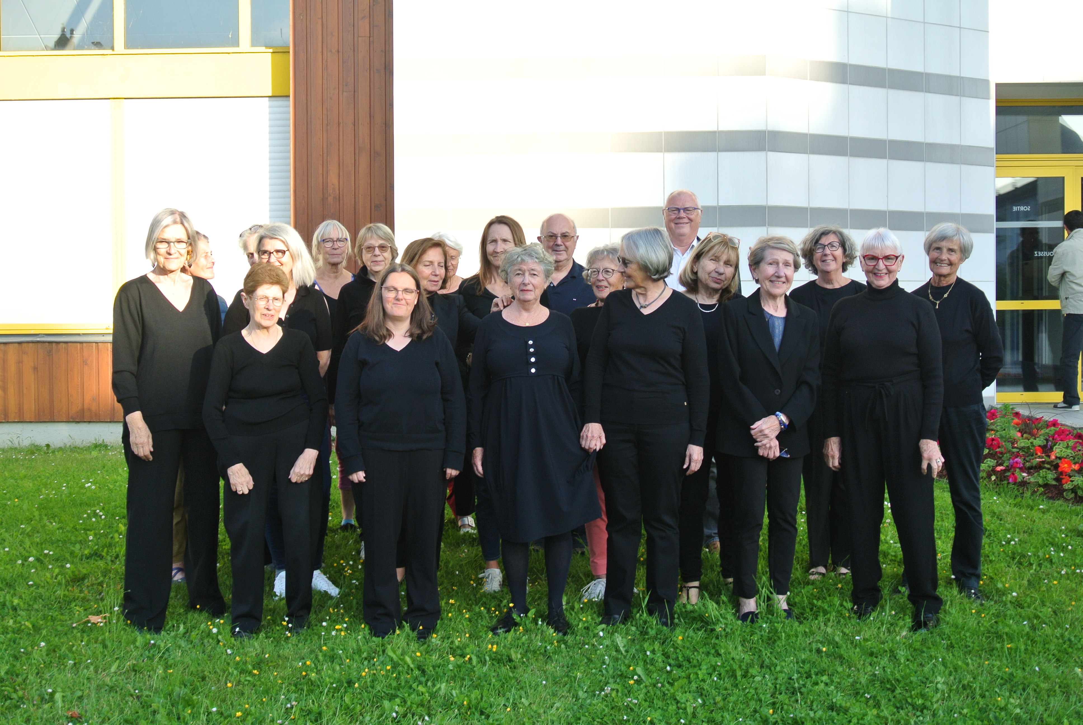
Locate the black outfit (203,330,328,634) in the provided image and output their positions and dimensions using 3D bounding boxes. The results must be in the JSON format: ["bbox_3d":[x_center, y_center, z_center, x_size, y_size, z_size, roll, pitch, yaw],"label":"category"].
[{"bbox_3d":[-1.106,0.478,5.070,0.490,1.220,0.320,-1,2,-8],"label":"black outfit"}]

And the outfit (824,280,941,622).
[{"bbox_3d":[1.412,0.360,5.230,0.500,1.410,0.360,0,2,7],"label":"outfit"}]

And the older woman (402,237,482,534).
[{"bbox_3d":[-0.448,0.225,5.600,0.560,1.590,0.440,-1,3,-11],"label":"older woman"}]

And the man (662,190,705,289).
[{"bbox_3d":[0.725,0.076,6.280,0.550,1.860,0.340,0,2,6],"label":"man"}]

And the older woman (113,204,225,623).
[{"bbox_3d":[-1.510,0.238,5.120,0.470,1.729,0.360,-1,2,-14],"label":"older woman"}]

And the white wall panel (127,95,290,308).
[{"bbox_3d":[-2.718,-1.233,10.300,1.350,1.830,0.080,0,2,2],"label":"white wall panel"}]

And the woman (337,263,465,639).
[{"bbox_3d":[-0.577,0.350,5.180,0.520,1.510,0.330,0,2,-5],"label":"woman"}]

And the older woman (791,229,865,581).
[{"bbox_3d":[1.321,0.194,5.800,0.450,1.637,0.310,0,2,9],"label":"older woman"}]

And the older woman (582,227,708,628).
[{"bbox_3d":[0.434,0.256,5.250,0.520,1.636,0.330,0,2,3],"label":"older woman"}]

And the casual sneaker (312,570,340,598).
[{"bbox_3d":[-1.000,0.970,5.570,0.100,0.120,0.260,-3,3,-42],"label":"casual sneaker"}]

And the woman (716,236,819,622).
[{"bbox_3d":[0.954,0.267,5.330,0.440,1.597,0.340,0,2,-3],"label":"woman"}]

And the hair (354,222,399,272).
[{"bbox_3d":[-0.824,-0.573,6.300,0.220,0.250,0.240,-1,2,-5],"label":"hair"}]

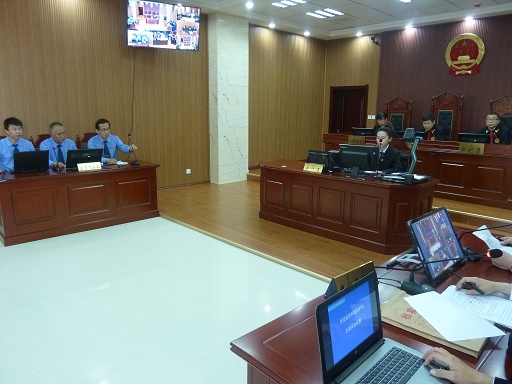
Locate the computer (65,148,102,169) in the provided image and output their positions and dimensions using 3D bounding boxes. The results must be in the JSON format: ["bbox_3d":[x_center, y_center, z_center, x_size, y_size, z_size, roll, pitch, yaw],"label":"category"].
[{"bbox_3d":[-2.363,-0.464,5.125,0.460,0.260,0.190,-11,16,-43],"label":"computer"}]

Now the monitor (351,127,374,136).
[{"bbox_3d":[2.079,-1.070,7.167,0.170,0.310,0.475,-11,17,-43],"label":"monitor"}]

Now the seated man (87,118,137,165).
[{"bbox_3d":[-2.167,-0.404,5.587,0.660,1.350,0.750,-11,17,-43],"label":"seated man"}]

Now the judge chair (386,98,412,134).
[{"bbox_3d":[2.810,-1.120,7.617,0.680,1.600,0.620,-11,16,-43],"label":"judge chair"}]

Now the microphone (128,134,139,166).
[{"bbox_3d":[-1.818,-0.630,5.453,0.110,0.440,0.220,-11,17,-43],"label":"microphone"}]

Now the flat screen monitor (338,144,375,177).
[{"bbox_3d":[1.247,-0.392,4.524,0.200,0.335,0.490,-11,17,-43],"label":"flat screen monitor"}]

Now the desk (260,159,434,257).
[{"bbox_3d":[0.952,0.109,4.880,0.830,0.760,2.470,-11,16,-43],"label":"desk"}]

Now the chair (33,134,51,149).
[{"bbox_3d":[-2.727,-0.229,5.267,0.600,1.130,0.600,-11,17,-43],"label":"chair"}]

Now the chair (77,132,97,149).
[{"bbox_3d":[-2.290,-0.314,5.688,0.600,1.130,0.600,-11,17,-43],"label":"chair"}]

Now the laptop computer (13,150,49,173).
[{"bbox_3d":[-2.886,-0.392,4.759,0.380,0.245,0.290,-6,14,-28],"label":"laptop computer"}]

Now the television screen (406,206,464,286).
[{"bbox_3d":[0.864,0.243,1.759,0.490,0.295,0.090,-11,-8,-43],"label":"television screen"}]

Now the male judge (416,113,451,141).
[{"bbox_3d":[3.194,-0.759,6.836,0.800,1.320,0.600,-11,17,-43],"label":"male judge"}]

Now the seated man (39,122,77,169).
[{"bbox_3d":[-2.827,-0.314,5.383,0.520,1.360,0.780,-11,16,-43],"label":"seated man"}]

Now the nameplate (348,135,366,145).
[{"bbox_3d":[1.923,-0.973,6.984,0.090,0.150,0.360,-11,16,-43],"label":"nameplate"}]

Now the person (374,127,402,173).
[{"bbox_3d":[1.685,-0.202,4.915,0.750,1.360,0.480,-11,16,-43],"label":"person"}]

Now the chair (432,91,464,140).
[{"bbox_3d":[3.461,-1.013,6.947,0.680,1.700,0.620,-11,16,-43],"label":"chair"}]

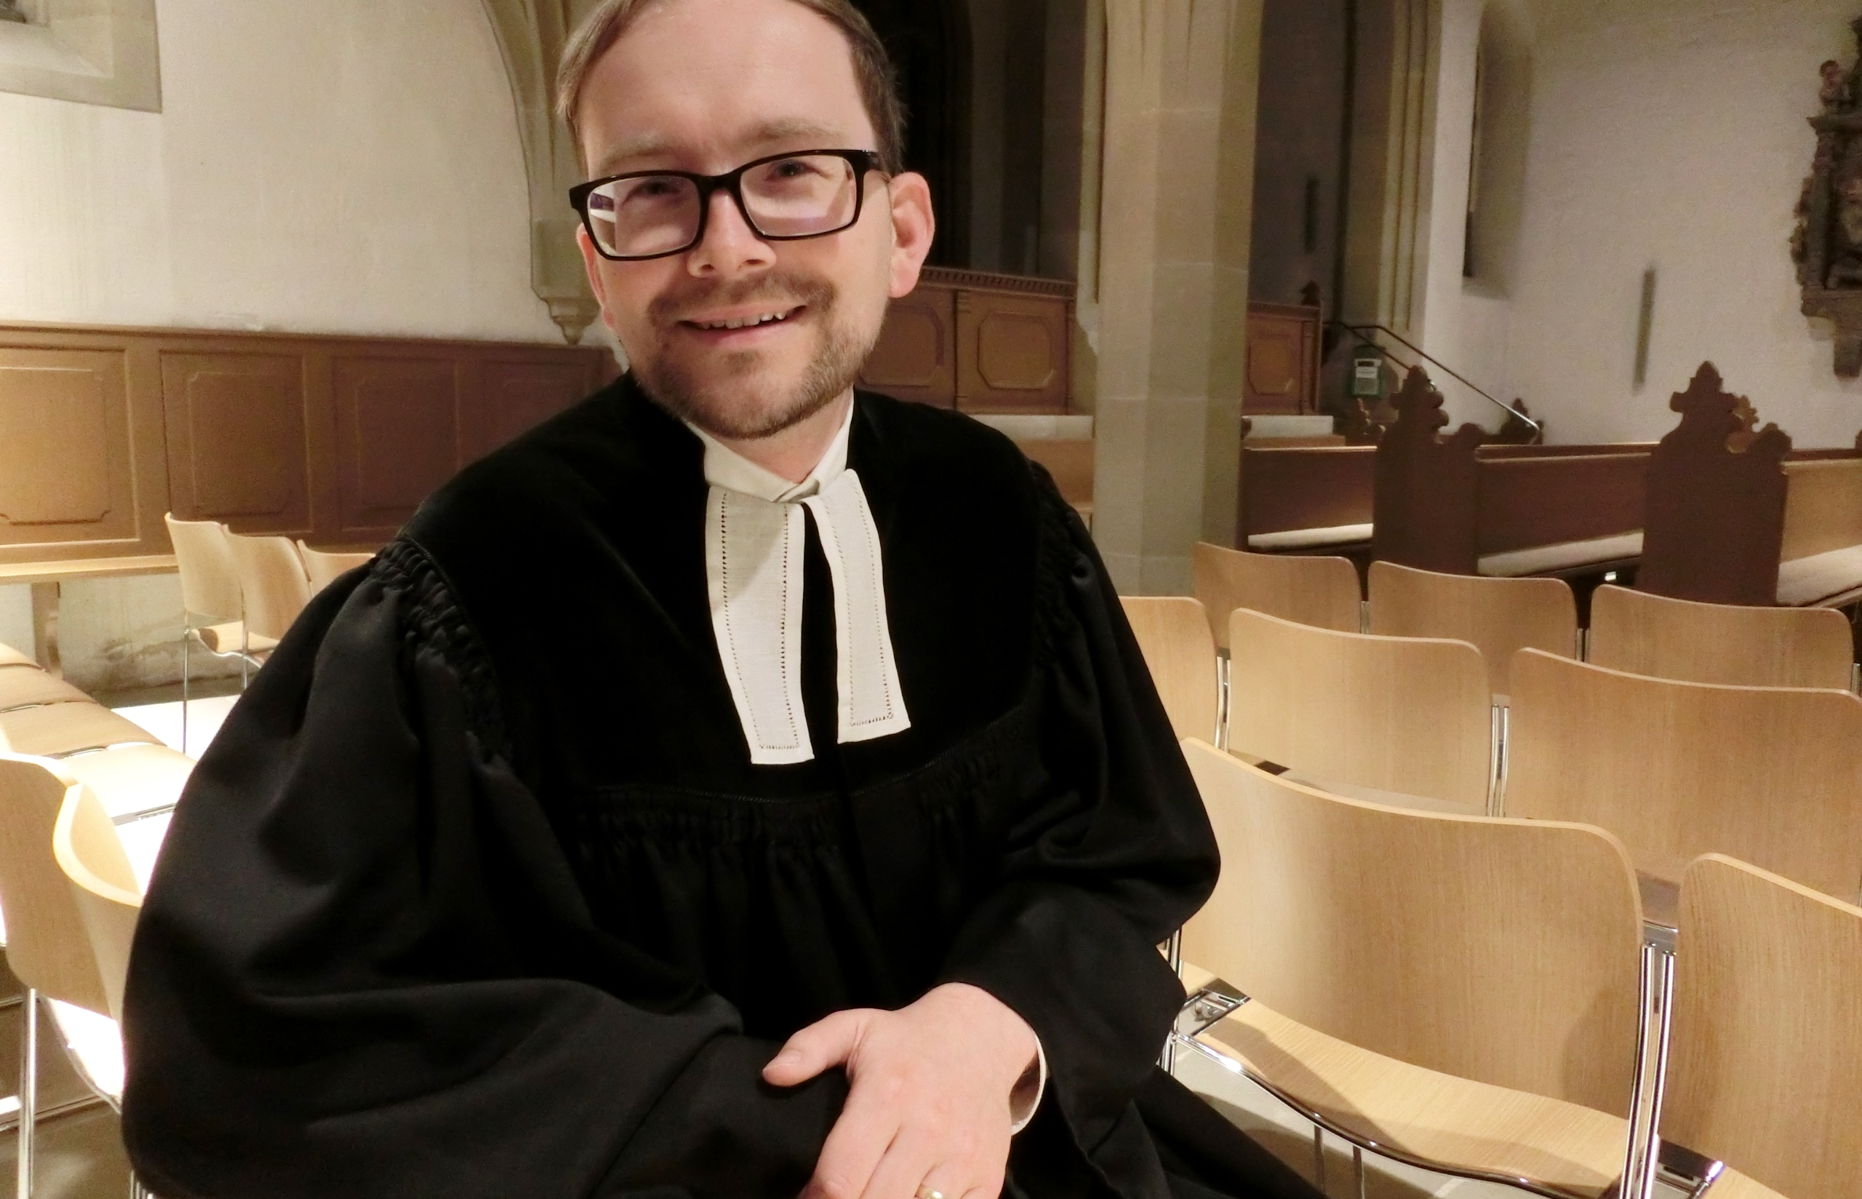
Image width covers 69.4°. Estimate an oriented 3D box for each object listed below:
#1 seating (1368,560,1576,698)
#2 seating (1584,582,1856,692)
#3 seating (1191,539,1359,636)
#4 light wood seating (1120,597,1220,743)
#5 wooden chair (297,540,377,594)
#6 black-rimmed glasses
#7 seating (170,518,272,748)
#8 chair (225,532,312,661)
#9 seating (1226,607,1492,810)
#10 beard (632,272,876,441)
[{"bbox_3d":[1.397,0.329,3.256,0.525,0.830,0.510,-7,11,-42],"label":"seating"},{"bbox_3d":[1.708,0.379,2.885,0.500,0.821,0.600,9,12,44],"label":"seating"},{"bbox_3d":[1.045,0.271,3.623,0.525,0.830,0.510,-7,11,-42],"label":"seating"},{"bbox_3d":[0.491,0.369,2.799,0.500,0.821,0.600,9,12,44],"label":"light wood seating"},{"bbox_3d":[-1.332,0.278,3.375,0.525,0.830,0.510,-7,11,-42],"label":"wooden chair"},{"bbox_3d":[-0.099,-0.189,0.681,0.145,0.048,0.140,-8,10,-3],"label":"black-rimmed glasses"},{"bbox_3d":[-2.042,0.159,4.116,0.525,0.830,0.510,-7,11,-42],"label":"seating"},{"bbox_3d":[-1.543,0.215,3.601,0.500,0.821,0.600,9,12,44],"label":"chair"},{"bbox_3d":[0.845,0.426,2.450,0.500,0.821,0.600,9,12,44],"label":"seating"},{"bbox_3d":[-0.087,-0.119,0.658,0.118,0.080,0.077,-8,10,-3],"label":"beard"}]

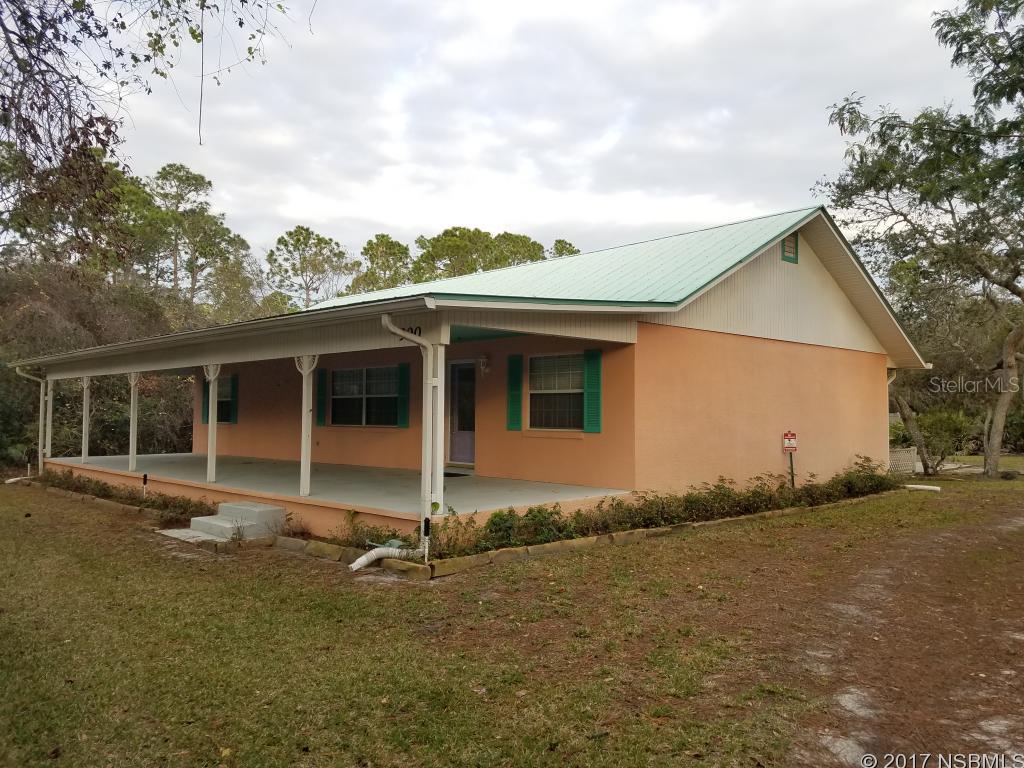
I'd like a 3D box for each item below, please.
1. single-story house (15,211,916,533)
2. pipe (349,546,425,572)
[{"bbox_3d":[-1.198,-0.484,20.052,17.322,5.685,16.711,-2,-3,45],"label":"single-story house"},{"bbox_3d":[-1.416,1.967,8.705,0.940,0.221,0.213,1,-2,-33],"label":"pipe"}]

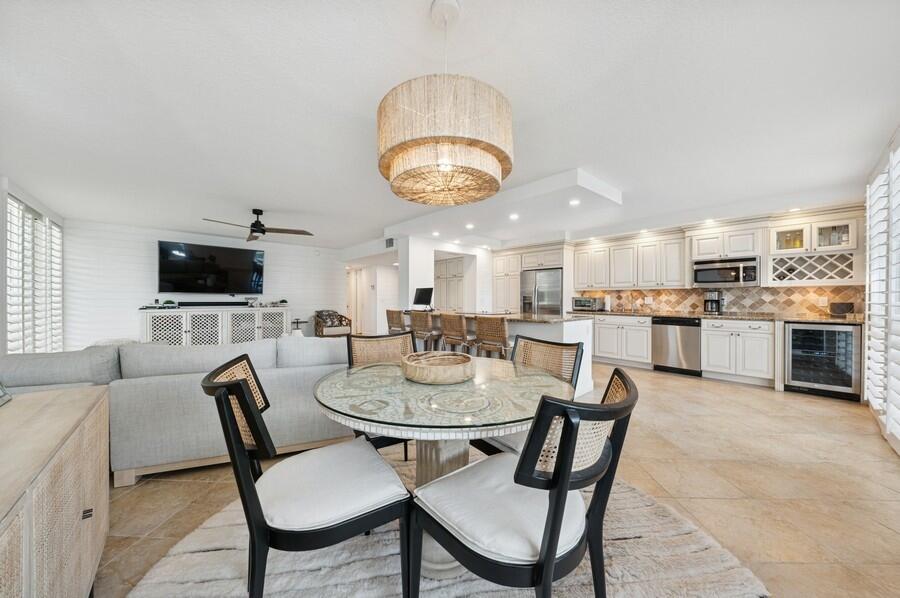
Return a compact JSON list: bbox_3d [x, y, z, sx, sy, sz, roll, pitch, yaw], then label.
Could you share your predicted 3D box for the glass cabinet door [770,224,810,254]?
[{"bbox_3d":[4.447,-0.776,3.925,0.353,0.370,0.040,0,1,44],"label":"glass cabinet door"}]

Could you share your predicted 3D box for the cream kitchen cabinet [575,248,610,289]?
[{"bbox_3d":[2.894,-0.580,5.980,0.310,0.770,0.671,0,0,-42],"label":"cream kitchen cabinet"}]

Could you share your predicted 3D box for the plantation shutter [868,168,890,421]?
[{"bbox_3d":[4.040,-0.040,2.830,0.600,2.200,0.060,0,0,-44],"label":"plantation shutter"}]

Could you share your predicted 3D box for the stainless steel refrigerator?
[{"bbox_3d":[2.116,0.290,6.305,0.789,1.750,0.937,0,0,-42],"label":"stainless steel refrigerator"}]

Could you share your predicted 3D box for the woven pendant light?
[{"bbox_3d":[-0.020,-0.860,1.300,0.565,0.785,0.565,0,0,0],"label":"woven pendant light"}]

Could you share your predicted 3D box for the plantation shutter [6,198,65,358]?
[{"bbox_3d":[-5.270,0.000,3.860,0.080,2.200,2.000,0,0,-43],"label":"plantation shutter"}]

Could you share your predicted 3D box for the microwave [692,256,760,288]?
[{"bbox_3d":[4.197,-0.373,4.565,0.400,0.420,0.727,0,0,-44],"label":"microwave"}]

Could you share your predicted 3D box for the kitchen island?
[{"bbox_3d":[0.547,0.700,4.413,1.146,0.930,2.671,0,0,-42],"label":"kitchen island"}]

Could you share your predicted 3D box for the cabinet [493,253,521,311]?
[{"bbox_3d":[1.535,0.080,7.045,0.699,2.170,0.799,0,0,-42],"label":"cabinet"}]

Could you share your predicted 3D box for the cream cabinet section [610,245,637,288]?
[{"bbox_3d":[3.208,-0.571,5.460,0.435,0.765,0.330,0,1,44],"label":"cream cabinet section"}]

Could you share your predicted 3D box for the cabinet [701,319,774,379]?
[{"bbox_3d":[4.173,0.680,4.339,0.610,0.770,0.730,0,0,-42],"label":"cabinet"}]

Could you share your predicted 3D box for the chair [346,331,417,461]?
[{"bbox_3d":[-0.390,0.715,1.920,0.510,0.900,0.590,0,0,-24],"label":"chair"}]

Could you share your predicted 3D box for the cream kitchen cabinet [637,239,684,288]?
[{"bbox_3d":[3.677,-0.578,5.196,0.330,0.809,0.663,0,0,-44],"label":"cream kitchen cabinet"}]

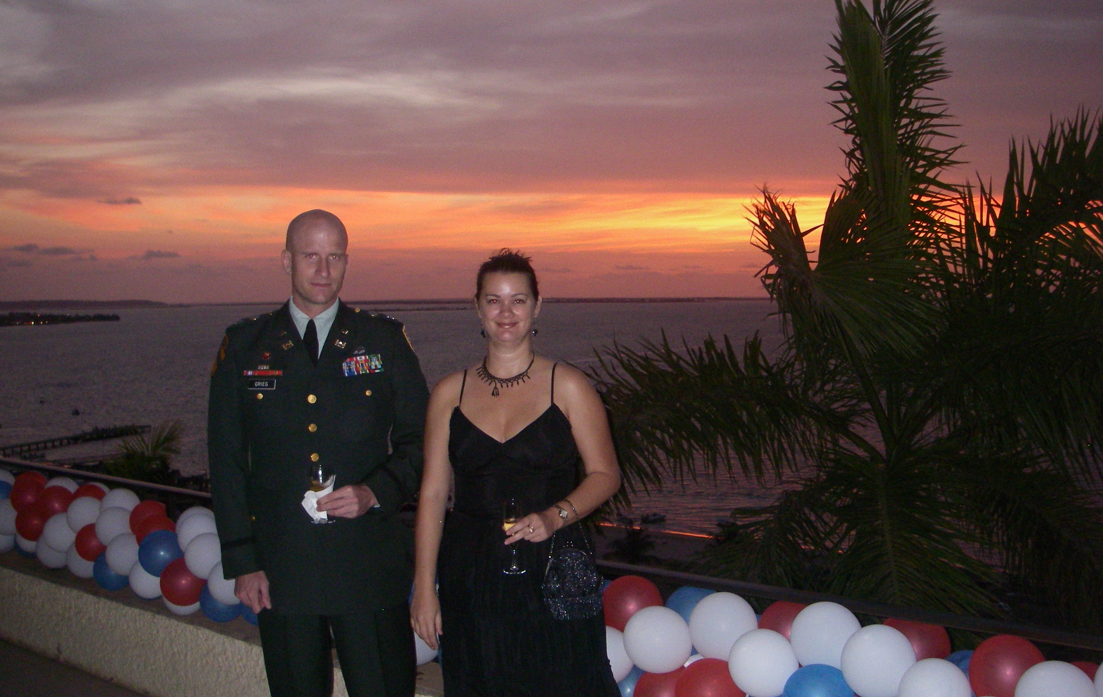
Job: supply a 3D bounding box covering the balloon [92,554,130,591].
[{"bbox_3d":[-1.946,0.989,5.367,0.175,0.178,0.178,1,3,41],"label":"balloon"}]

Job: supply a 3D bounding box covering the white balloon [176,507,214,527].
[{"bbox_3d":[-1.397,0.718,4.804,0.178,0.185,0.181,1,3,41],"label":"white balloon"}]

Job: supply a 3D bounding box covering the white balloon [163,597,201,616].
[{"bbox_3d":[-1.494,1.001,4.910,0.166,0.173,0.170,1,3,41],"label":"white balloon"}]

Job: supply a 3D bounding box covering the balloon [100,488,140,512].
[{"bbox_3d":[-1.926,0.714,5.411,0.178,0.181,0.181,1,3,41],"label":"balloon"}]

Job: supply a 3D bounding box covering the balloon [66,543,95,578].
[{"bbox_3d":[-2.112,0.957,5.500,0.176,0.183,0.176,-1,2,0],"label":"balloon"}]

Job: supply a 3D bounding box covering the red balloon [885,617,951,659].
[{"bbox_3d":[0.947,0.769,3.127,0.176,0.179,0.179,1,3,41],"label":"red balloon"}]

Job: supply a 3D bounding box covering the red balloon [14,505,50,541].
[{"bbox_3d":[-2.547,0.862,5.950,0.176,0.183,0.176,-1,2,0],"label":"red balloon"}]

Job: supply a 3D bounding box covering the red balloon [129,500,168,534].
[{"bbox_3d":[-1.695,0.732,5.116,0.173,0.180,0.177,1,3,41],"label":"red balloon"}]

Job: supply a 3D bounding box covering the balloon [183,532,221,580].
[{"bbox_3d":[-1.357,0.822,4.780,0.185,0.193,0.185,-1,2,0],"label":"balloon"}]

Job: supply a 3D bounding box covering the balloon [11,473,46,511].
[{"bbox_3d":[-2.511,0.698,5.818,0.180,0.184,0.184,1,3,41],"label":"balloon"}]

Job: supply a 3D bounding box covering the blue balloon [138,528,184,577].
[{"bbox_3d":[-1.551,0.818,4.817,0.182,0.185,0.185,1,3,41],"label":"blue balloon"}]

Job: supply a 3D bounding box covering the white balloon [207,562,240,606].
[{"bbox_3d":[-1.237,0.901,4.665,0.175,0.179,0.179,1,3,41],"label":"white balloon"}]

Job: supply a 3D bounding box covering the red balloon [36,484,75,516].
[{"bbox_3d":[-2.259,0.712,5.515,0.171,0.178,0.175,1,3,41],"label":"red balloon"}]

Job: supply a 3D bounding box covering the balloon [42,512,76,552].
[{"bbox_3d":[-2.242,0.844,5.527,0.177,0.180,0.180,1,3,41],"label":"balloon"}]

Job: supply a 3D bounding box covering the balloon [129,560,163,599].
[{"bbox_3d":[-1.731,0.991,5.204,0.174,0.178,0.178,1,3,41],"label":"balloon"}]

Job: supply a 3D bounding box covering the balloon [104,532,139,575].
[{"bbox_3d":[-1.816,0.883,5.180,0.182,0.190,0.182,-1,2,0],"label":"balloon"}]

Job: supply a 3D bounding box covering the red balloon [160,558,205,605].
[{"bbox_3d":[-1.446,0.921,4.764,0.182,0.186,0.186,1,3,41],"label":"red balloon"}]

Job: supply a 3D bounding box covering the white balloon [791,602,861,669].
[{"bbox_3d":[0.727,0.762,3.200,0.187,0.194,0.187,-1,2,0],"label":"white balloon"}]

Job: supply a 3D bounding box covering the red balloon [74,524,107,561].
[{"bbox_3d":[-2.025,0.859,5.353,0.166,0.173,0.169,1,3,41],"label":"red balloon"}]

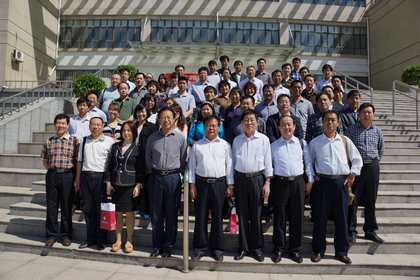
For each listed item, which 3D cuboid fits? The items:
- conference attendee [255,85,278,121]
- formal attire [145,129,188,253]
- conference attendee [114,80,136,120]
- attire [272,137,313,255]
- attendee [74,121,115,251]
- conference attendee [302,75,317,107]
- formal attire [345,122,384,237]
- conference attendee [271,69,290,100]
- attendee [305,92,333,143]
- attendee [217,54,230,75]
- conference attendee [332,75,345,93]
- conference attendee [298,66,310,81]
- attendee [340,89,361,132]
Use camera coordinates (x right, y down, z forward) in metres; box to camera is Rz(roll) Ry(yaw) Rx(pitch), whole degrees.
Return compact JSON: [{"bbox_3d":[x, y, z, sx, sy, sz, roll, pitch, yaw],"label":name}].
[{"bbox_3d":[0.972,-0.070,5.250,0.490,1.710,0.290,1,0,3],"label":"conference attendee"},{"bbox_3d":[-0.530,0.622,3.841,0.520,1.488,0.290,0,-1,-2],"label":"formal attire"},{"bbox_3d":[-1.613,-0.227,5.900,0.490,1.700,0.300,1,0,-6],"label":"conference attendee"},{"bbox_3d":[0.948,0.646,3.665,0.500,1.374,0.280,0,-1,11],"label":"attire"},{"bbox_3d":[-1.499,0.543,4.089,0.500,1.679,0.310,1,-1,-11],"label":"attendee"},{"bbox_3d":[1.876,-0.373,5.910,0.480,1.710,0.290,0,-1,11],"label":"conference attendee"},{"bbox_3d":[1.920,0.495,3.960,0.480,1.400,0.280,0,0,10],"label":"formal attire"},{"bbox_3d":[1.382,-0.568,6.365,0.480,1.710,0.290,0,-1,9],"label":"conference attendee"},{"bbox_3d":[1.557,0.221,4.365,0.490,1.750,0.290,0,-1,9],"label":"attendee"},{"bbox_3d":[0.385,-1.315,8.200,0.470,1.770,0.290,0,0,0],"label":"attendee"},{"bbox_3d":[2.380,-0.343,5.835,0.470,1.710,0.280,0,-1,11],"label":"conference attendee"},{"bbox_3d":[2.078,-0.749,6.936,0.470,1.710,0.280,0,-1,9],"label":"conference attendee"},{"bbox_3d":[2.130,0.133,4.650,0.480,1.710,0.300,0,0,10],"label":"attendee"}]

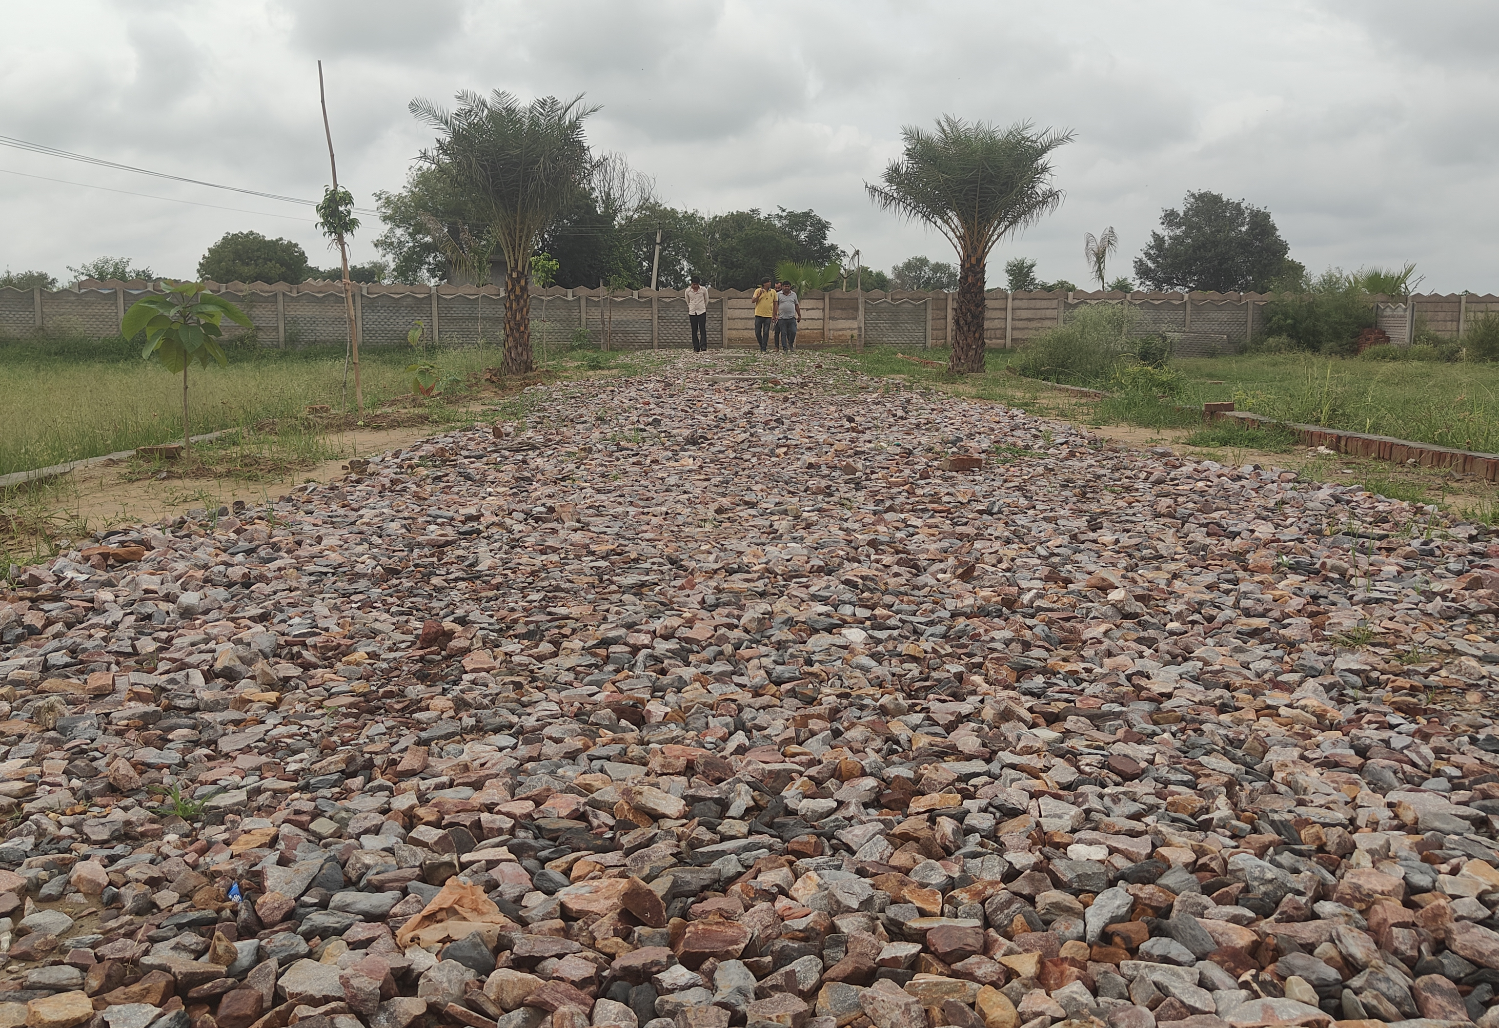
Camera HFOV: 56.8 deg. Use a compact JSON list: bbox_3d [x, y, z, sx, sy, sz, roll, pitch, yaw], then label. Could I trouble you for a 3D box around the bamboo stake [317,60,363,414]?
[{"bbox_3d":[-3.452,-2.325,11.791,0.300,2.962,0.220,0,8,0],"label":"bamboo stake"}]

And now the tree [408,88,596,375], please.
[{"bbox_3d":[-3.516,-4.025,19.933,2.648,4.013,2.648,0,8,0],"label":"tree"}]

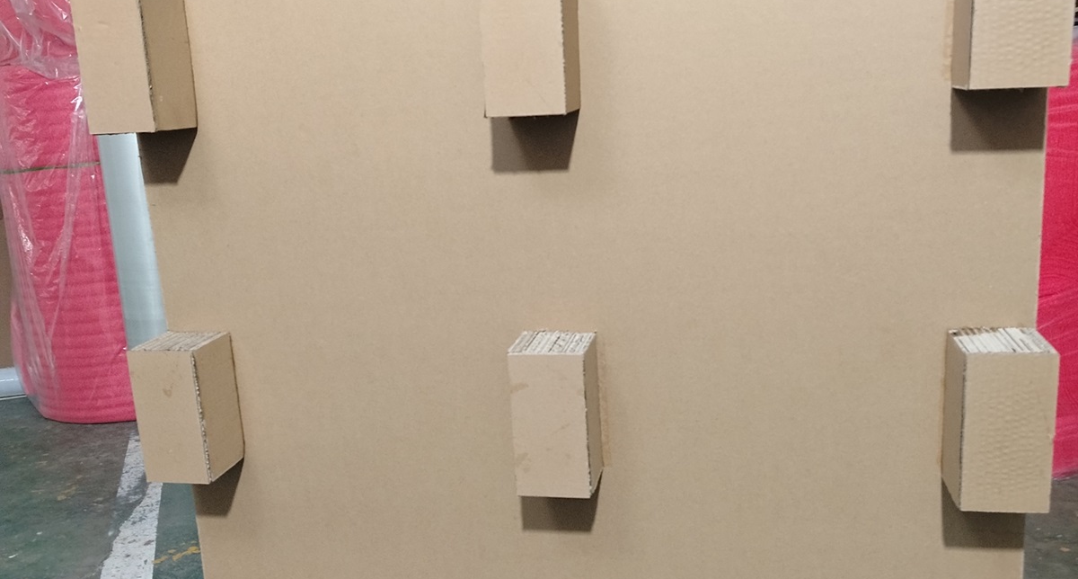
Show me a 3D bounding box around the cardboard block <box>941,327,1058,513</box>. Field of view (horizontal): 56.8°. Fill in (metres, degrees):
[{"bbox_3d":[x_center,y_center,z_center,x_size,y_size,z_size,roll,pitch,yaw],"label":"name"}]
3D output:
[{"bbox_3d":[0.541,0.153,1.172,0.096,0.189,0.097,-1,13,12],"label":"cardboard block"}]

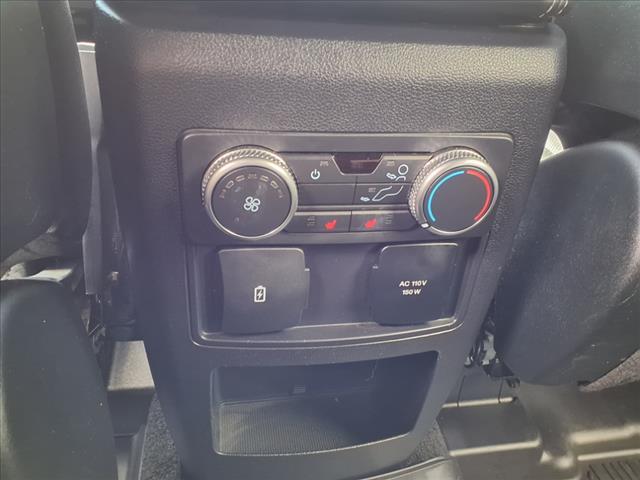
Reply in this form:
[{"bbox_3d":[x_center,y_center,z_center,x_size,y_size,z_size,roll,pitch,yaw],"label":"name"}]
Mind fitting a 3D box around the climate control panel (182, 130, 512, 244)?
[{"bbox_3d":[0.018,-0.027,0.287,0.187,0.070,0.022,-1,32,-9],"label":"climate control panel"}]

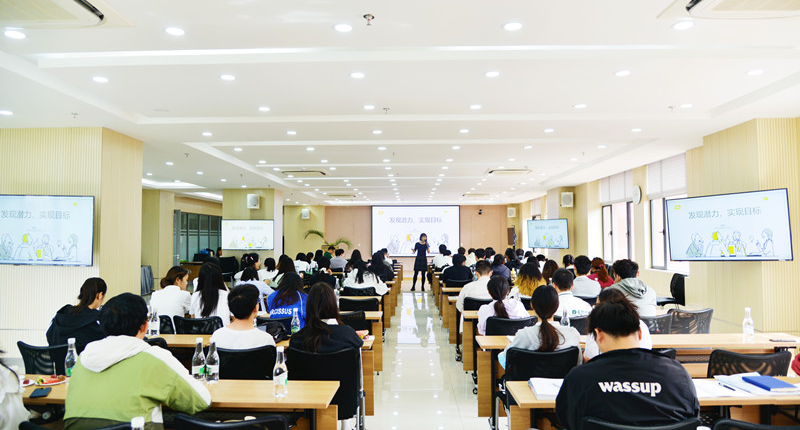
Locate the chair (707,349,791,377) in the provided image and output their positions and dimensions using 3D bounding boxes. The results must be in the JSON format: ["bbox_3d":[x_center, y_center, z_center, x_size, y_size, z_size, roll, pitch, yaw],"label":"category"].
[{"bbox_3d":[2.040,1.212,3.308,0.480,0.860,0.580,-1,-2,6],"label":"chair"}]

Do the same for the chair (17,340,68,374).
[{"bbox_3d":[-2.122,1.250,3.600,0.480,0.860,0.580,-1,-3,9],"label":"chair"}]

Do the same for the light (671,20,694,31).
[{"bbox_3d":[1.820,-1.220,3.425,0.140,0.030,0.140,0,-2,1],"label":"light"}]

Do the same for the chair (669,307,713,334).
[{"bbox_3d":[2.578,1.280,4.971,0.470,0.870,0.570,0,-3,-5],"label":"chair"}]

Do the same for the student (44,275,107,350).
[{"bbox_3d":[-2.082,1.053,3.724,0.470,1.249,0.780,-1,-3,23],"label":"student"}]

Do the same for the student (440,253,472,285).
[{"bbox_3d":[0.935,1.265,8.840,0.500,1.245,0.750,0,-2,1],"label":"student"}]

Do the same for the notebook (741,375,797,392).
[{"bbox_3d":[2.136,0.974,3.078,0.172,0.020,0.250,0,-3,4],"label":"notebook"}]

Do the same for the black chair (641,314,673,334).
[{"bbox_3d":[2.145,1.294,4.819,0.480,0.850,0.540,0,-2,1],"label":"black chair"}]

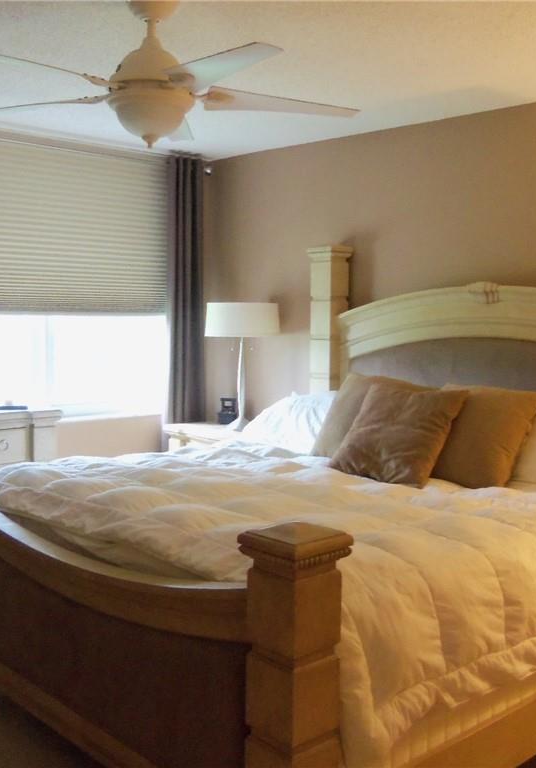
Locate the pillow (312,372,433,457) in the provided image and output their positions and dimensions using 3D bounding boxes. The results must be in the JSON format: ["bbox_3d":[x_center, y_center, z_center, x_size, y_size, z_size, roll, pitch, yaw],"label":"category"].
[{"bbox_3d":[0.481,0.160,3.897,0.468,0.458,0.159,5,-33,47],"label":"pillow"}]

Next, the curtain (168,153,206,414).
[{"bbox_3d":[-0.535,-0.227,5.375,0.258,2.448,0.112,-3,5,-43],"label":"curtain"}]

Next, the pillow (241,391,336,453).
[{"bbox_3d":[0.318,0.195,4.105,0.748,0.206,0.468,5,43,47],"label":"pillow"}]

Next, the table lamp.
[{"bbox_3d":[-0.150,-0.103,4.956,0.442,0.766,0.442,1,4,0],"label":"table lamp"}]

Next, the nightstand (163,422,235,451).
[{"bbox_3d":[-0.227,0.678,5.029,0.505,0.771,0.785,-3,5,-43],"label":"nightstand"}]

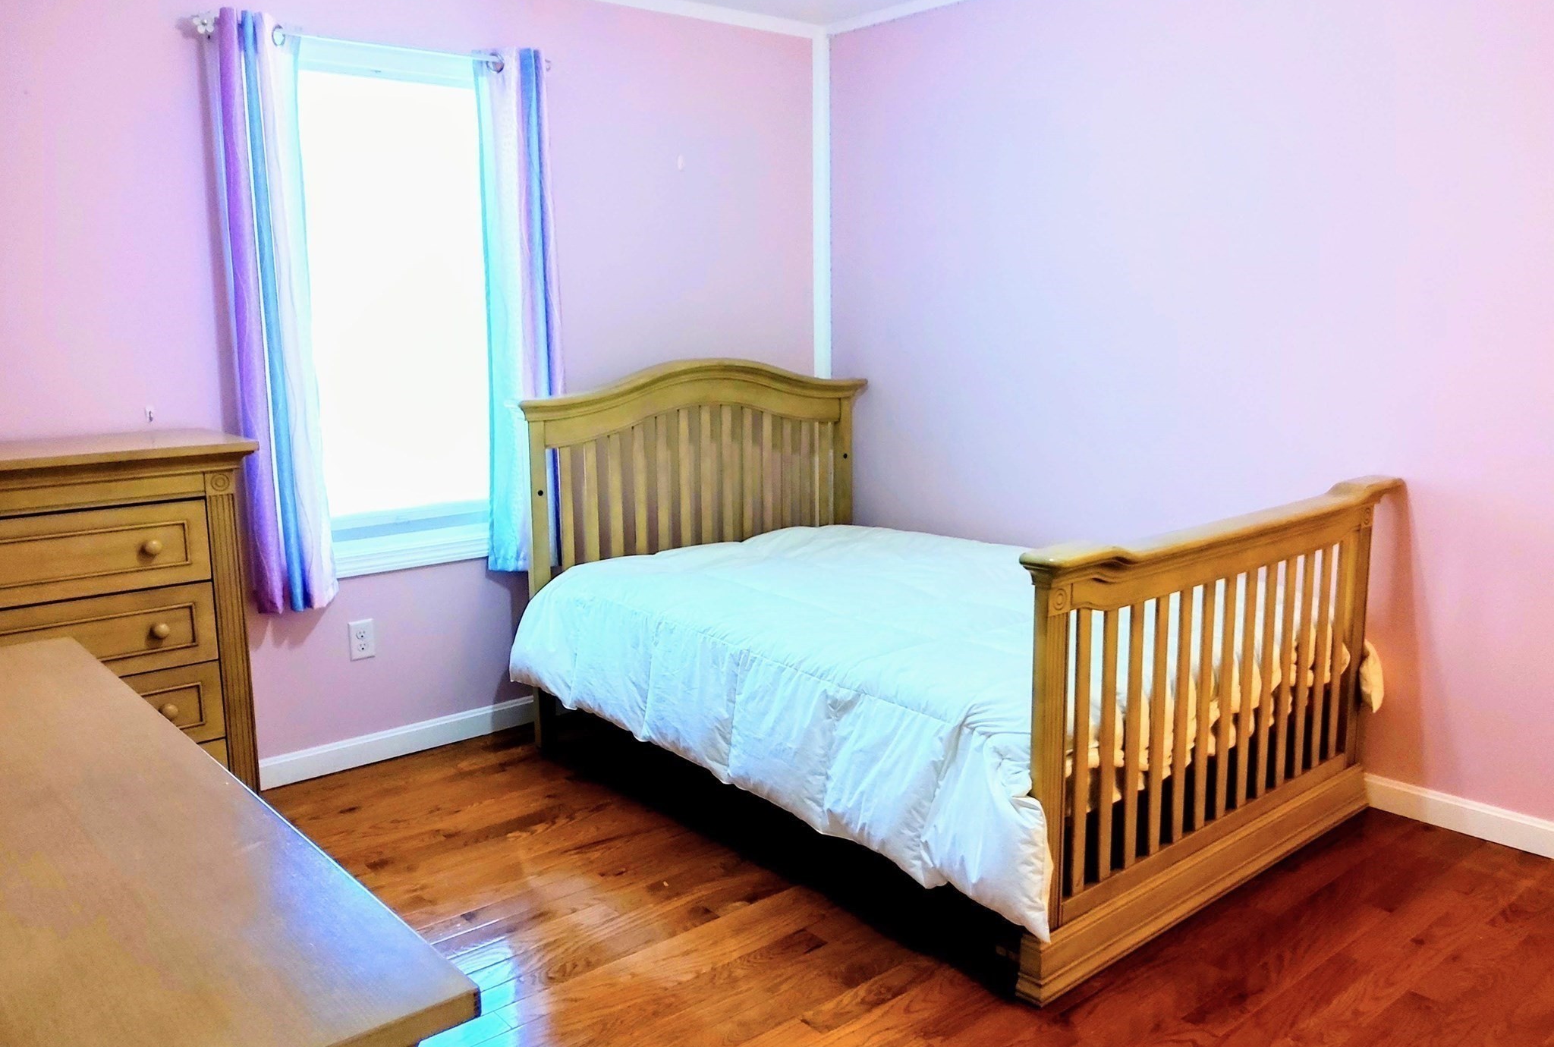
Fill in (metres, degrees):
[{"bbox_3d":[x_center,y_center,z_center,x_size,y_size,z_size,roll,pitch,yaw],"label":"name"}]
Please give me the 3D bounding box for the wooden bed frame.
[{"bbox_3d":[0.412,0.160,3.419,1.515,1.213,2.053,-9,13,-39],"label":"wooden bed frame"}]

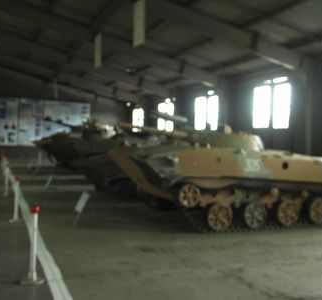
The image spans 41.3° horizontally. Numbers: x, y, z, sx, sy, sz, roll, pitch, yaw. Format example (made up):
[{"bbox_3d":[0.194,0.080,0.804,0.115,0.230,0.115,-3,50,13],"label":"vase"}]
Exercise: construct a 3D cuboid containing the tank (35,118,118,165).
[{"bbox_3d":[-2.892,-0.049,20.613,6.100,2.400,2.850,1,1,-22],"label":"tank"}]

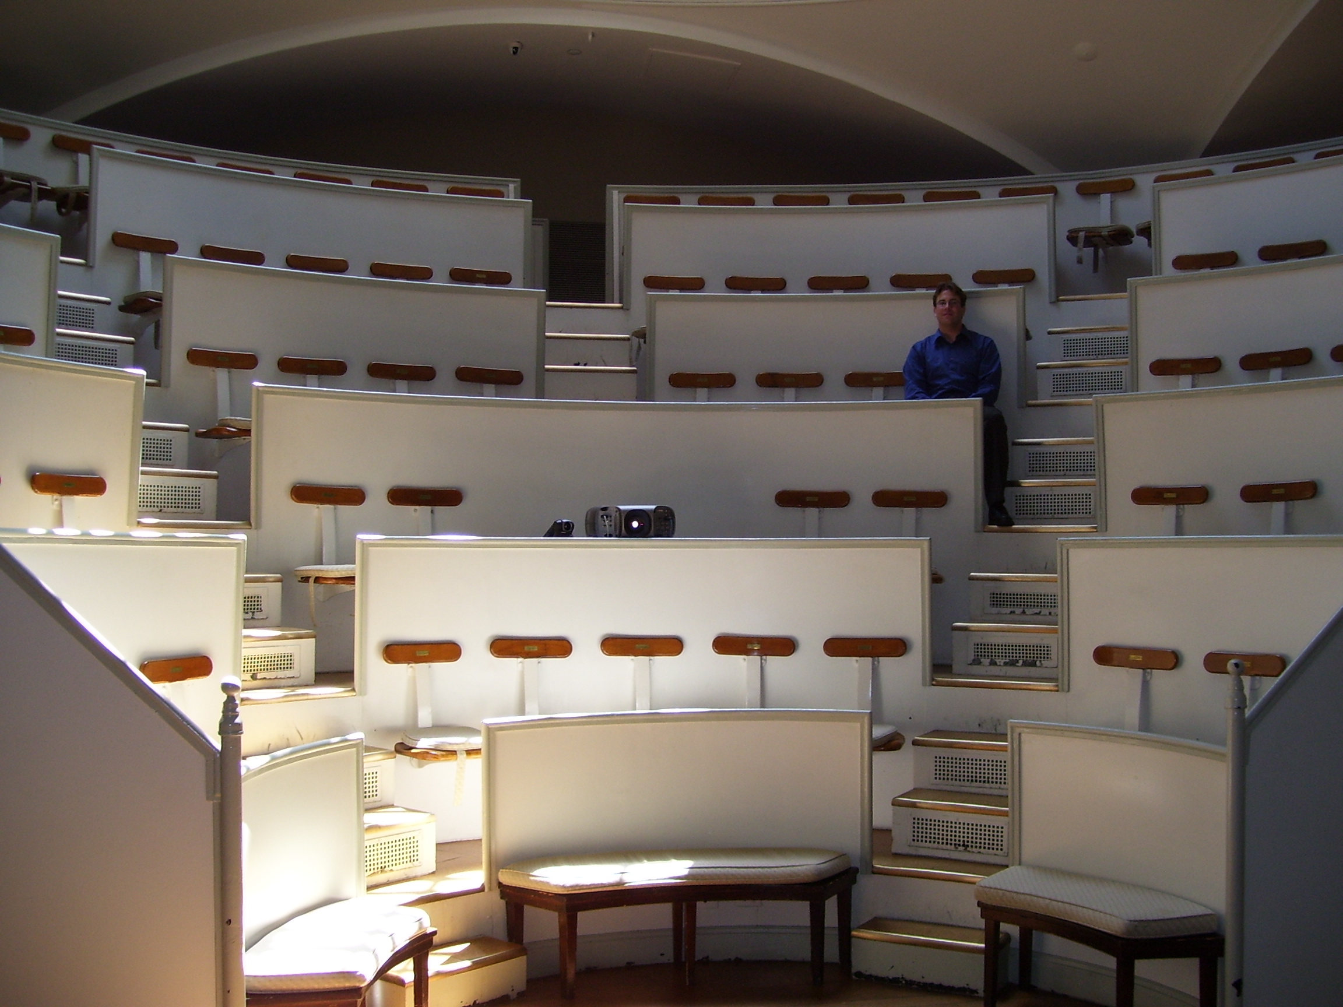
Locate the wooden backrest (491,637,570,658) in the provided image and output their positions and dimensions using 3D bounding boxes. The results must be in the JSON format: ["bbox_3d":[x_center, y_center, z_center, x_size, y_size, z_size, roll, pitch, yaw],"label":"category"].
[{"bbox_3d":[-0.581,0.601,5.810,0.352,0.085,0.038,1,-3,-22],"label":"wooden backrest"}]

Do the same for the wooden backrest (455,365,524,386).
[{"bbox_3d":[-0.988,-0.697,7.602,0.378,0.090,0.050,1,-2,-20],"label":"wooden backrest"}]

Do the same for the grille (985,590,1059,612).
[{"bbox_3d":[1.614,0.444,6.349,0.365,0.112,0.020,-1,-2,26],"label":"grille"}]

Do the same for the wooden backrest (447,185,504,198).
[{"bbox_3d":[-1.192,-1.889,8.532,0.352,0.085,0.038,1,-3,-17],"label":"wooden backrest"}]

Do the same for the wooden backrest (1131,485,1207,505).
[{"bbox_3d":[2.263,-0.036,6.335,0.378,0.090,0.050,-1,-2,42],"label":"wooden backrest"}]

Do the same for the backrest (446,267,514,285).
[{"bbox_3d":[-1.114,-1.334,8.165,0.357,0.088,0.055,1,-1,-18],"label":"backrest"}]

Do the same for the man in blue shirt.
[{"bbox_3d":[1.486,-0.537,7.228,0.545,1.333,0.768,0,-2,10],"label":"man in blue shirt"}]

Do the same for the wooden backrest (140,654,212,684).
[{"bbox_3d":[-1.798,0.604,5.074,0.042,0.093,0.380,-1,-2,28],"label":"wooden backrest"}]

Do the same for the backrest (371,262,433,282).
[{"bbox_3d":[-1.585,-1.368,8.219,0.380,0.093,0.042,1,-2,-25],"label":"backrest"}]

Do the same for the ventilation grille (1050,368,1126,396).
[{"bbox_3d":[2.147,-0.626,7.200,0.380,0.130,0.015,-1,-3,25],"label":"ventilation grille"}]

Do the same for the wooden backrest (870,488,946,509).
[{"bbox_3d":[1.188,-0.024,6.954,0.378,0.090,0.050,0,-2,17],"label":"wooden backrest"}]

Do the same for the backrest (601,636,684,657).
[{"bbox_3d":[-0.131,0.648,6.287,0.380,0.093,0.042,0,-2,-11],"label":"backrest"}]

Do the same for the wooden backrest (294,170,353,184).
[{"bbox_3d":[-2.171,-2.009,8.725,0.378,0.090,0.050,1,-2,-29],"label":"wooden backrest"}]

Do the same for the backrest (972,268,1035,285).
[{"bbox_3d":[1.907,-1.300,8.007,0.365,0.090,0.045,0,-10,22],"label":"backrest"}]

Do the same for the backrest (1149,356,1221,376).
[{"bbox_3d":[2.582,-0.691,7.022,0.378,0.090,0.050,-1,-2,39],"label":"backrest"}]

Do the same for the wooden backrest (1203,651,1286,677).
[{"bbox_3d":[2.328,0.652,5.667,0.045,0.096,0.369,2,-3,-44],"label":"wooden backrest"}]

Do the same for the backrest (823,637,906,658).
[{"bbox_3d":[0.871,0.650,6.278,0.380,0.093,0.042,0,-2,14],"label":"backrest"}]

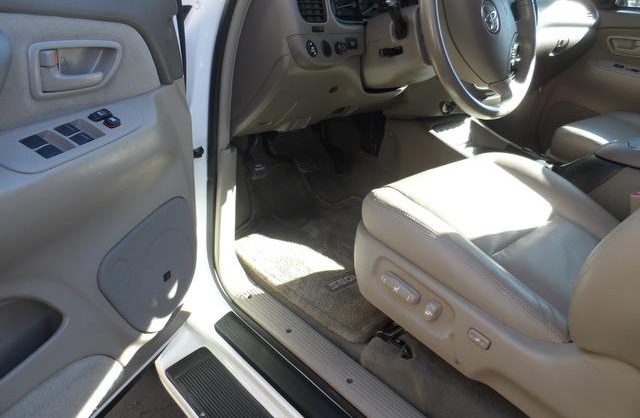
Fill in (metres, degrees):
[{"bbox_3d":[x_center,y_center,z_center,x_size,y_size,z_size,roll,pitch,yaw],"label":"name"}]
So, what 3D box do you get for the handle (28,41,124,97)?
[{"bbox_3d":[-0.324,-0.183,0.580,0.028,0.066,0.132,11,25,22],"label":"handle"}]

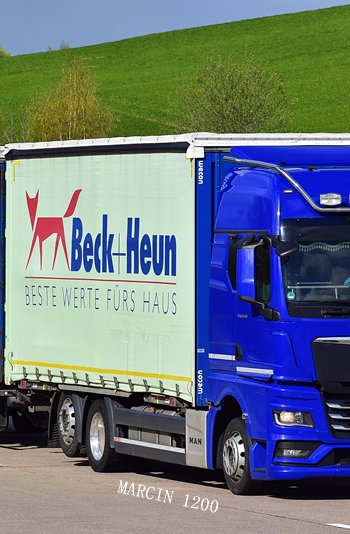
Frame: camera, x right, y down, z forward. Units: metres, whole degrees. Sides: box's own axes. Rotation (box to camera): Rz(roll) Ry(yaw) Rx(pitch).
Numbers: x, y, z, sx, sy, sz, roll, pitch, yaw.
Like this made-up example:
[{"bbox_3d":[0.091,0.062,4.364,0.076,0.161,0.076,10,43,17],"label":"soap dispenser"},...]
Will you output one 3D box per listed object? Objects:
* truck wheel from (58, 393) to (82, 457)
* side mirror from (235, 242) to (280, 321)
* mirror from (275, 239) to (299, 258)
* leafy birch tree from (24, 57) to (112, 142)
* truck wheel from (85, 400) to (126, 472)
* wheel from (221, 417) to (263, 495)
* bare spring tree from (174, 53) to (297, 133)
[{"bbox_3d":[-1.222,1.972,49.392,0.330,0.890,0.890,0,0,-19],"label":"truck wheel"},{"bbox_3d":[0.855,0.147,42.597,0.330,0.860,0.260,0,0,-19],"label":"side mirror"},{"bbox_3d":[1.230,-0.203,42.367,0.270,0.220,0.200,0,0,-19],"label":"mirror"},{"bbox_3d":[-4.030,-4.855,145.000,3.300,6.000,3.300,0,0,0],"label":"leafy birch tree"},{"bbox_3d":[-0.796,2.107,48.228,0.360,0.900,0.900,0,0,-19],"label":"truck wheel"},{"bbox_3d":[0.826,2.131,43.572,0.330,0.890,0.890,0,0,-19],"label":"wheel"},{"bbox_3d":[2.000,-4.487,130.000,4.000,5.300,4.000,0,0,0],"label":"bare spring tree"}]

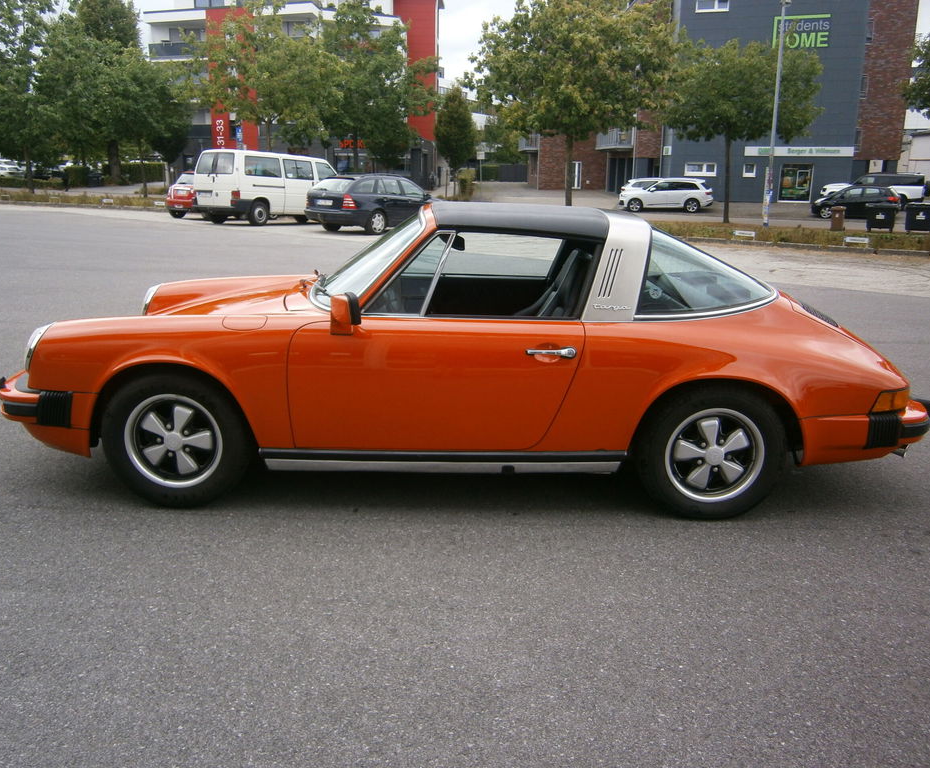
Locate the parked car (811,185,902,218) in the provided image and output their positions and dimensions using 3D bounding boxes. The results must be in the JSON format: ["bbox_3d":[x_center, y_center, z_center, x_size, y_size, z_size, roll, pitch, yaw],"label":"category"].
[{"bbox_3d":[18.272,-8.550,36.000,4.000,1.530,1.720,9,17,26],"label":"parked car"}]

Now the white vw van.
[{"bbox_3d":[-5.163,-5.579,21.864,1.840,1.940,4.780,13,19,36],"label":"white vw van"}]

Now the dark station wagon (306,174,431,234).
[{"bbox_3d":[-2.305,-4.937,20.954,1.740,1.465,4.540,10,17,29],"label":"dark station wagon"}]

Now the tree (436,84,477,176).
[{"bbox_3d":[-0.479,-13.361,43.000,2.300,6.200,2.300,1,15,0],"label":"tree"}]

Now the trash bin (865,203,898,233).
[{"bbox_3d":[15.683,-6.288,29.000,1.240,1.170,0.850,7,16,21],"label":"trash bin"}]

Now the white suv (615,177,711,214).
[{"bbox_3d":[10.117,-9.627,39.200,5.060,1.740,1.970,3,15,6],"label":"white suv"}]

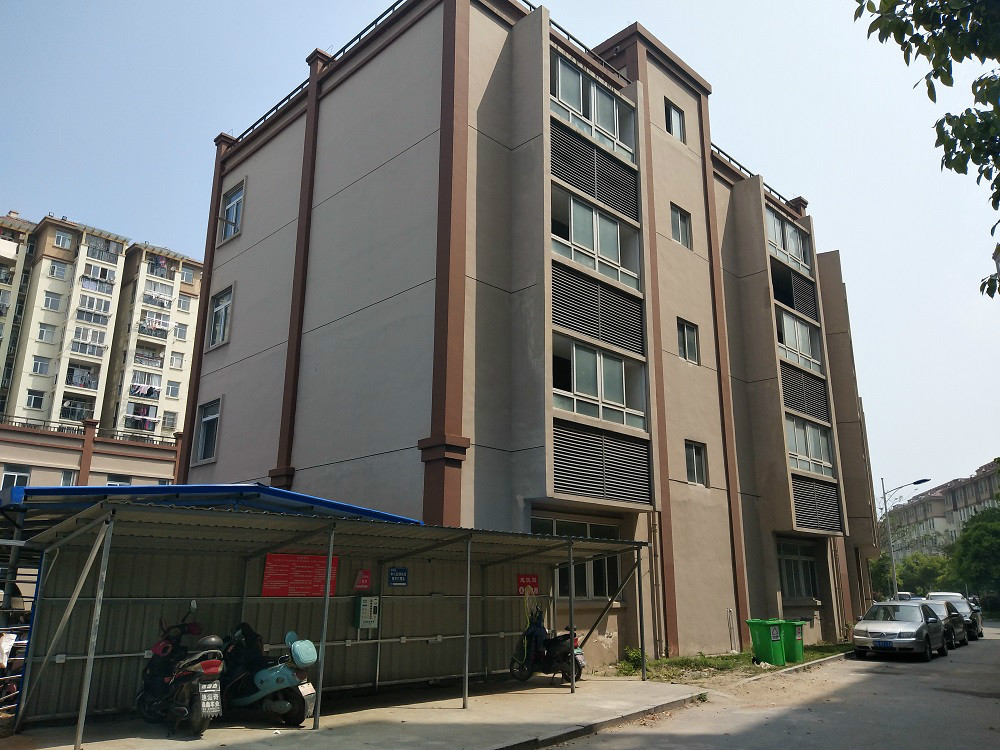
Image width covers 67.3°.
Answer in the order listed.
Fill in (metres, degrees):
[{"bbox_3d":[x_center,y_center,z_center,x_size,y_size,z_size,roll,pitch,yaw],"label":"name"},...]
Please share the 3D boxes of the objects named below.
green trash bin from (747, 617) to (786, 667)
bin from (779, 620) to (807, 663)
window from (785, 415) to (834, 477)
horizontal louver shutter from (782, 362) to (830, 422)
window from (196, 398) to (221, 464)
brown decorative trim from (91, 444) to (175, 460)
[{"bbox_3d":[6.200,6.160,17.300,0.550,1.000,0.690,12,-19,-34],"label":"green trash bin"},{"bbox_3d":[7.050,6.440,18.200,0.540,0.990,0.680,15,-21,-42],"label":"bin"},{"bbox_3d":[9.857,2.315,24.008,0.130,1.738,3.646,-15,-22,43],"label":"window"},{"bbox_3d":[9.899,0.584,24.467,0.120,1.558,3.689,-15,-22,43],"label":"horizontal louver shutter"},{"bbox_3d":[-8.540,1.704,22.233,0.150,1.800,1.450,15,-22,-43],"label":"window"},{"bbox_3d":[-19.007,4.229,39.312,0.140,0.180,4.171,-15,-22,43],"label":"brown decorative trim"}]

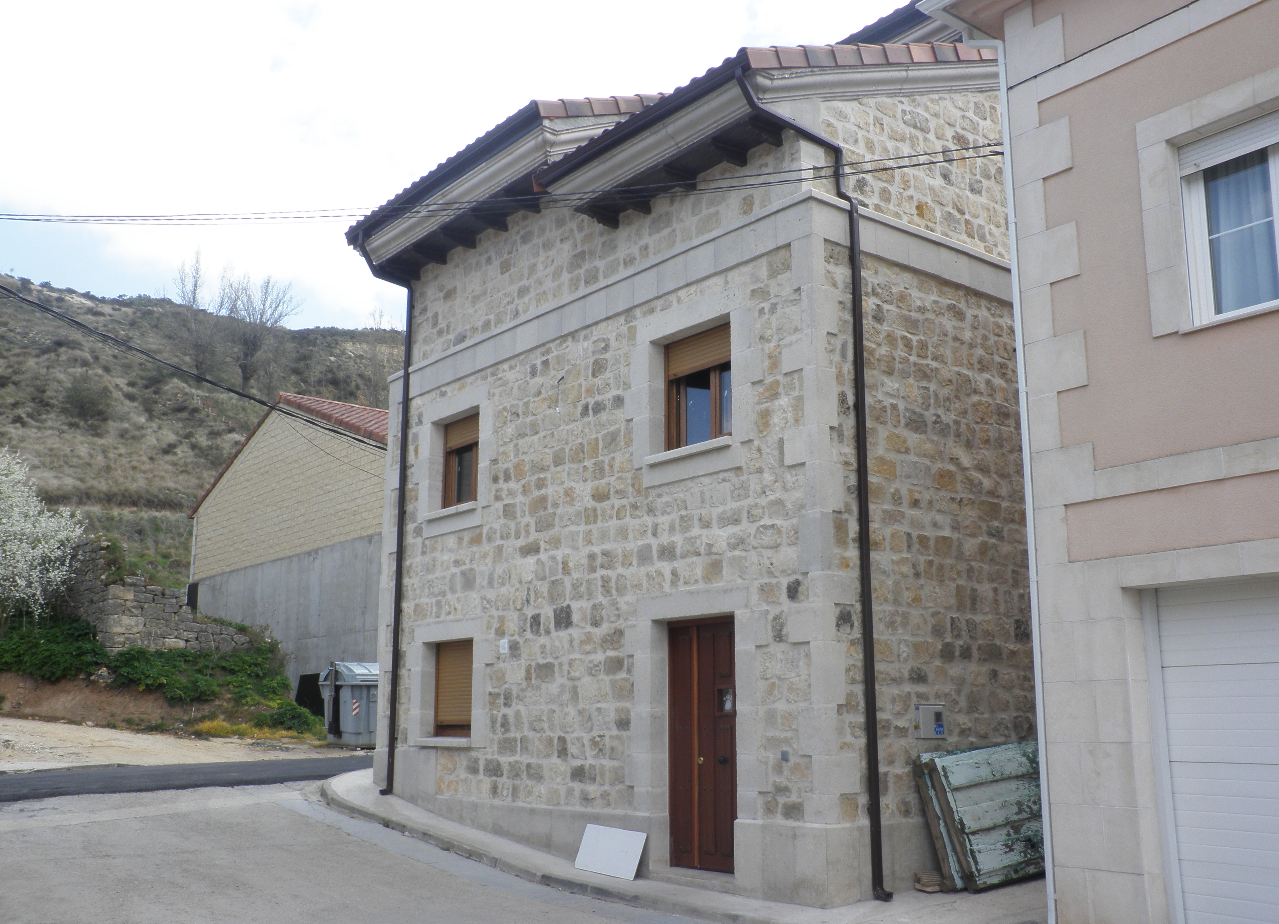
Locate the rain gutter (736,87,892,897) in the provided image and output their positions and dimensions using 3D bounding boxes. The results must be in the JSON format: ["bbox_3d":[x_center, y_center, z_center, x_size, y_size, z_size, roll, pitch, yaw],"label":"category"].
[{"bbox_3d":[1.448,0.096,11.006,1.481,6.893,0.267,9,-14,-37],"label":"rain gutter"}]

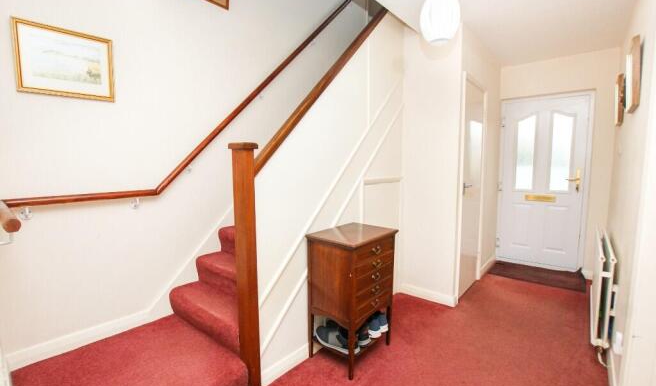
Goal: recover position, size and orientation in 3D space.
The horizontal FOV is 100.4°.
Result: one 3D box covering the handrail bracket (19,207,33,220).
[{"bbox_3d":[-1.543,0.105,1.393,0.060,0.060,0.047,4,7,43],"label":"handrail bracket"}]

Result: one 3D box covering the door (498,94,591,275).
[{"bbox_3d":[2.561,-0.116,3.309,0.800,1.970,0.060,3,6,36],"label":"door"}]

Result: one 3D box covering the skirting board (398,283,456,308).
[{"bbox_3d":[0.905,0.938,2.517,0.495,0.090,0.018,3,6,36],"label":"skirting board"}]

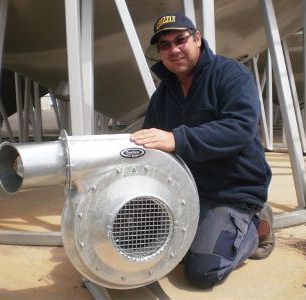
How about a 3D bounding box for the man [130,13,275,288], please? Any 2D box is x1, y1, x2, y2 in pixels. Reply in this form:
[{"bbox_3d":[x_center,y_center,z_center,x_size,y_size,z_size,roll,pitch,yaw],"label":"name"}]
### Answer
[{"bbox_3d":[0.215,-0.010,1.830,0.570,1.110,0.820,2,6,41],"label":"man"}]

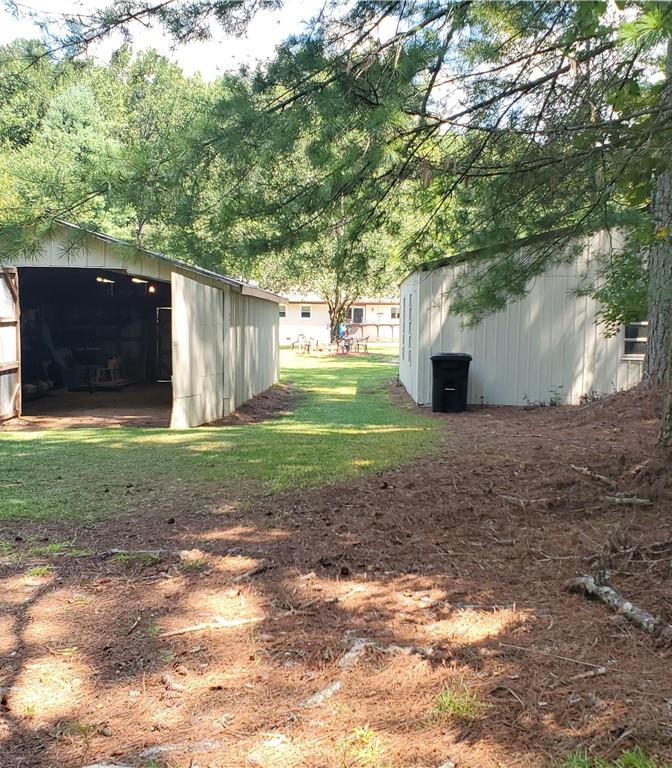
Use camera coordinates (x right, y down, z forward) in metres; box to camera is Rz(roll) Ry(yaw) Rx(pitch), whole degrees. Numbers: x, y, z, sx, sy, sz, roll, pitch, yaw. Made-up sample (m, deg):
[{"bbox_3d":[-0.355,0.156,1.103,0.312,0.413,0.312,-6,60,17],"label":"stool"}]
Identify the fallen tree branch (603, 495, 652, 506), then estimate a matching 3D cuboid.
[{"bbox_3d":[2.500,0.985,6.542,0.410,0.060,0.090,2,5,22],"label":"fallen tree branch"}]

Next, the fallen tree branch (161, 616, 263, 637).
[{"bbox_3d":[-0.635,1.247,3.974,0.570,0.040,0.060,-2,5,-26],"label":"fallen tree branch"}]

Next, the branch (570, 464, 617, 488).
[{"bbox_3d":[2.560,0.886,7.667,0.110,0.090,0.780,-1,4,-15],"label":"branch"}]

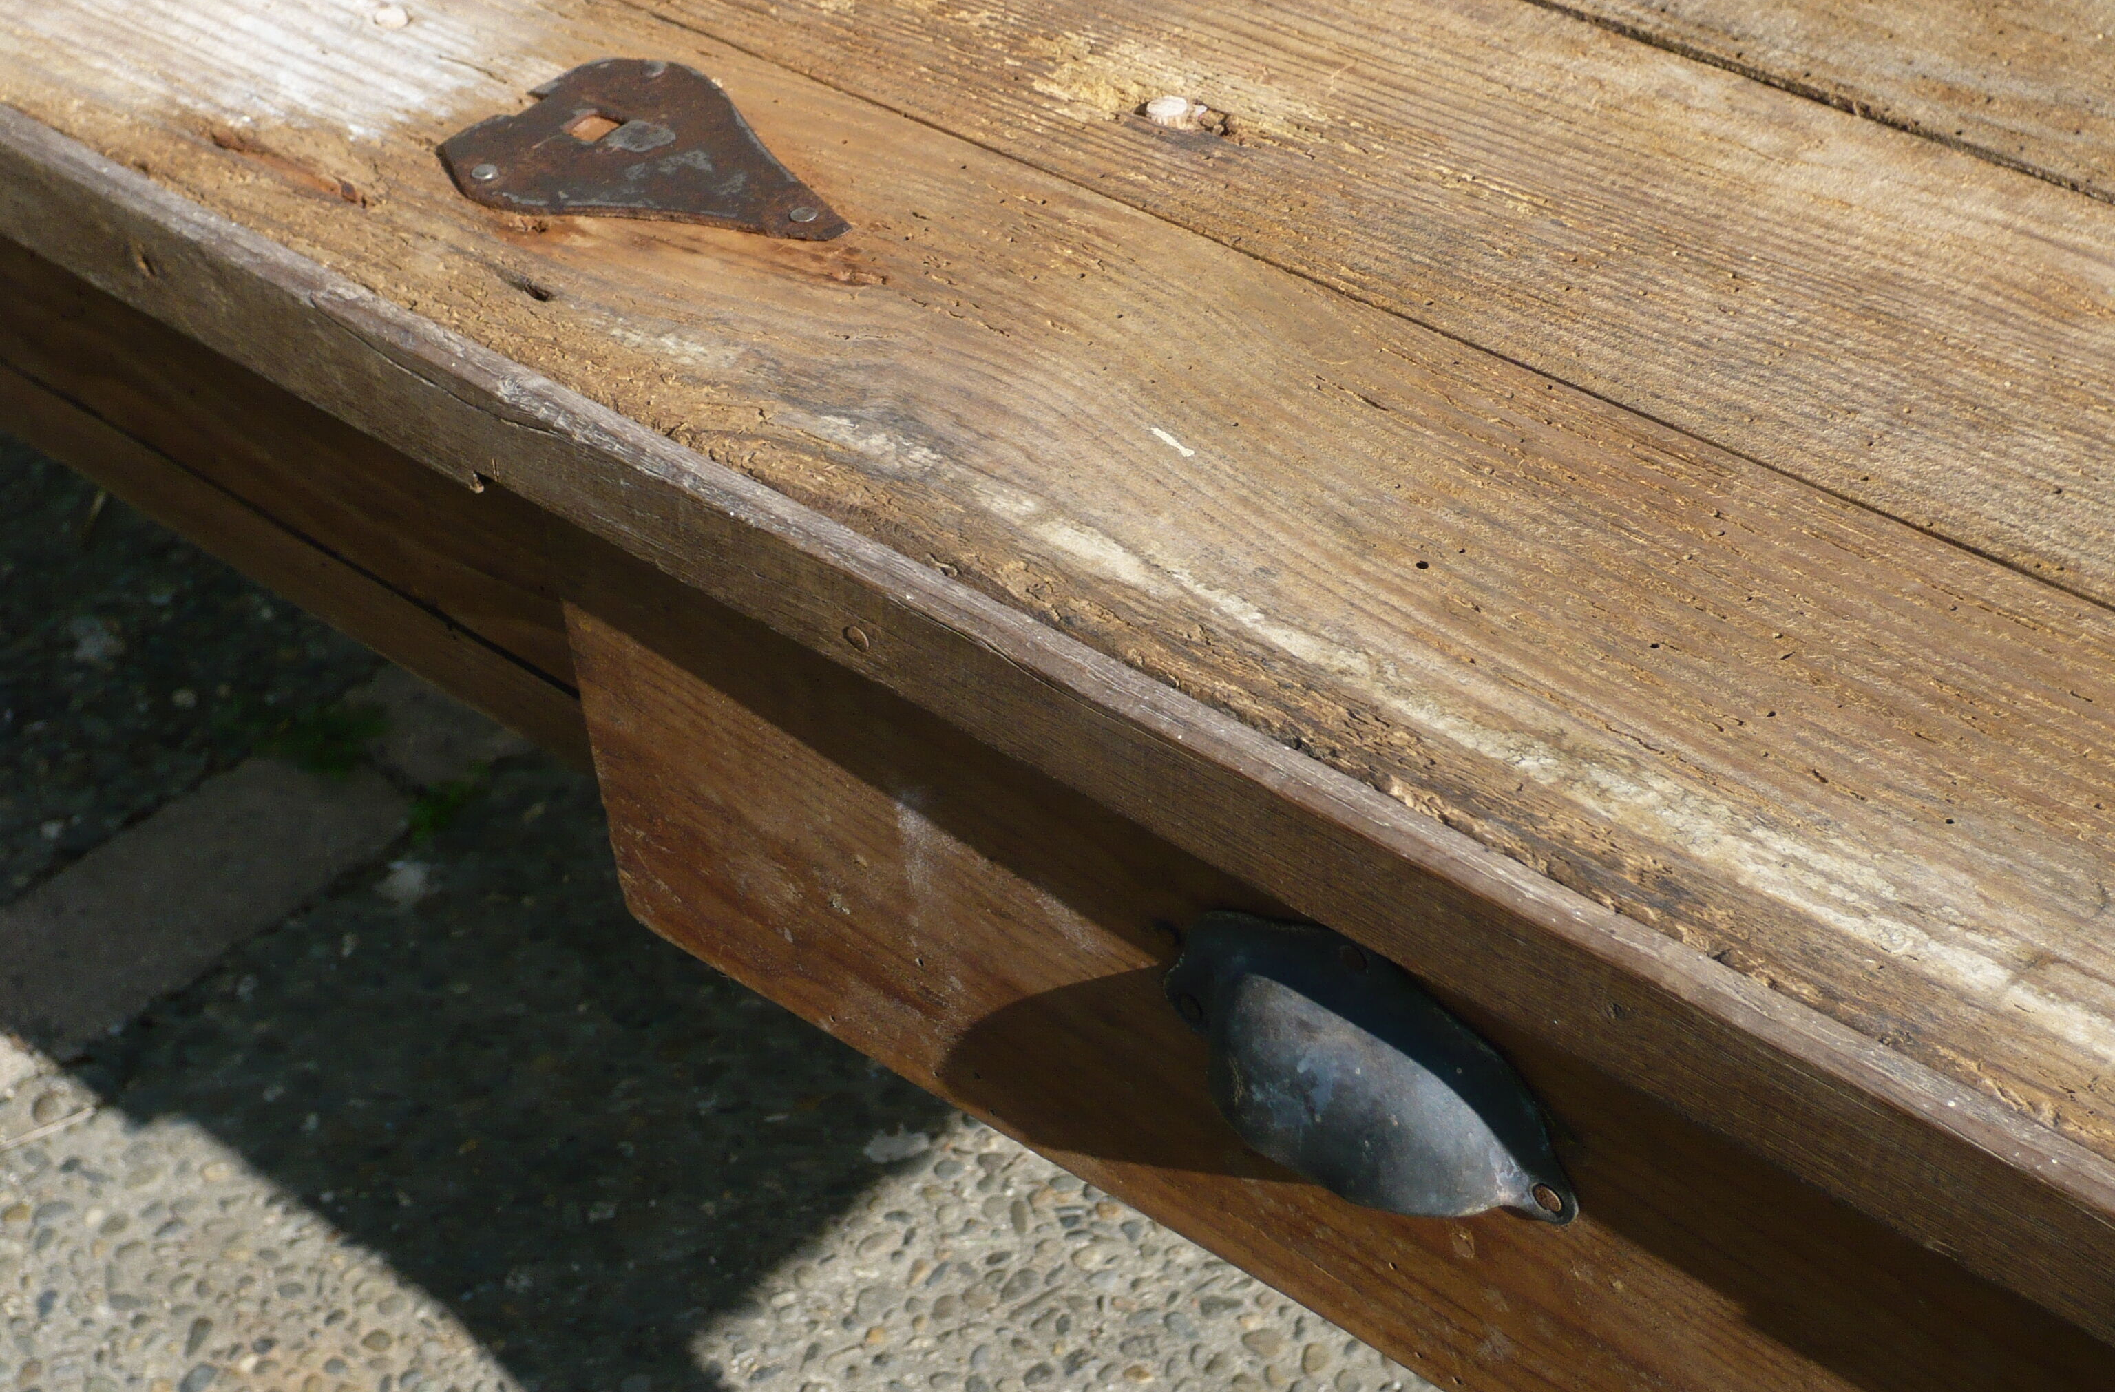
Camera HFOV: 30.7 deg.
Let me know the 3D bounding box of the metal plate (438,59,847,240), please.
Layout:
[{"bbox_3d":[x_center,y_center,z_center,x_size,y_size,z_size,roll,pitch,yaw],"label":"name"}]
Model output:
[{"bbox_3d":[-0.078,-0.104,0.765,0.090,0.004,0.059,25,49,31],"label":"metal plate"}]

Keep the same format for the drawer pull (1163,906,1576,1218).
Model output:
[{"bbox_3d":[0.046,0.063,0.658,0.090,0.047,0.021,27,50,32],"label":"drawer pull"}]

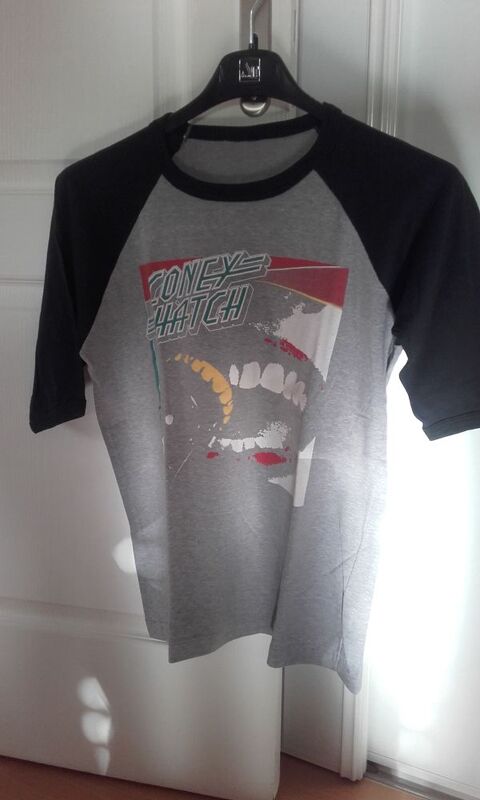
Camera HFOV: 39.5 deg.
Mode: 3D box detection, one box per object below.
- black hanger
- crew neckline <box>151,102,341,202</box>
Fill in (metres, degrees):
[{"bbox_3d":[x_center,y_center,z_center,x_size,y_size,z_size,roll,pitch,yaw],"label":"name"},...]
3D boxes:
[{"bbox_3d":[0.016,-0.380,0.773,0.415,0.208,0.045,2,11,10],"label":"black hanger"},{"bbox_3d":[0.007,-0.286,0.776,0.208,0.108,0.075,2,11,10],"label":"crew neckline"}]

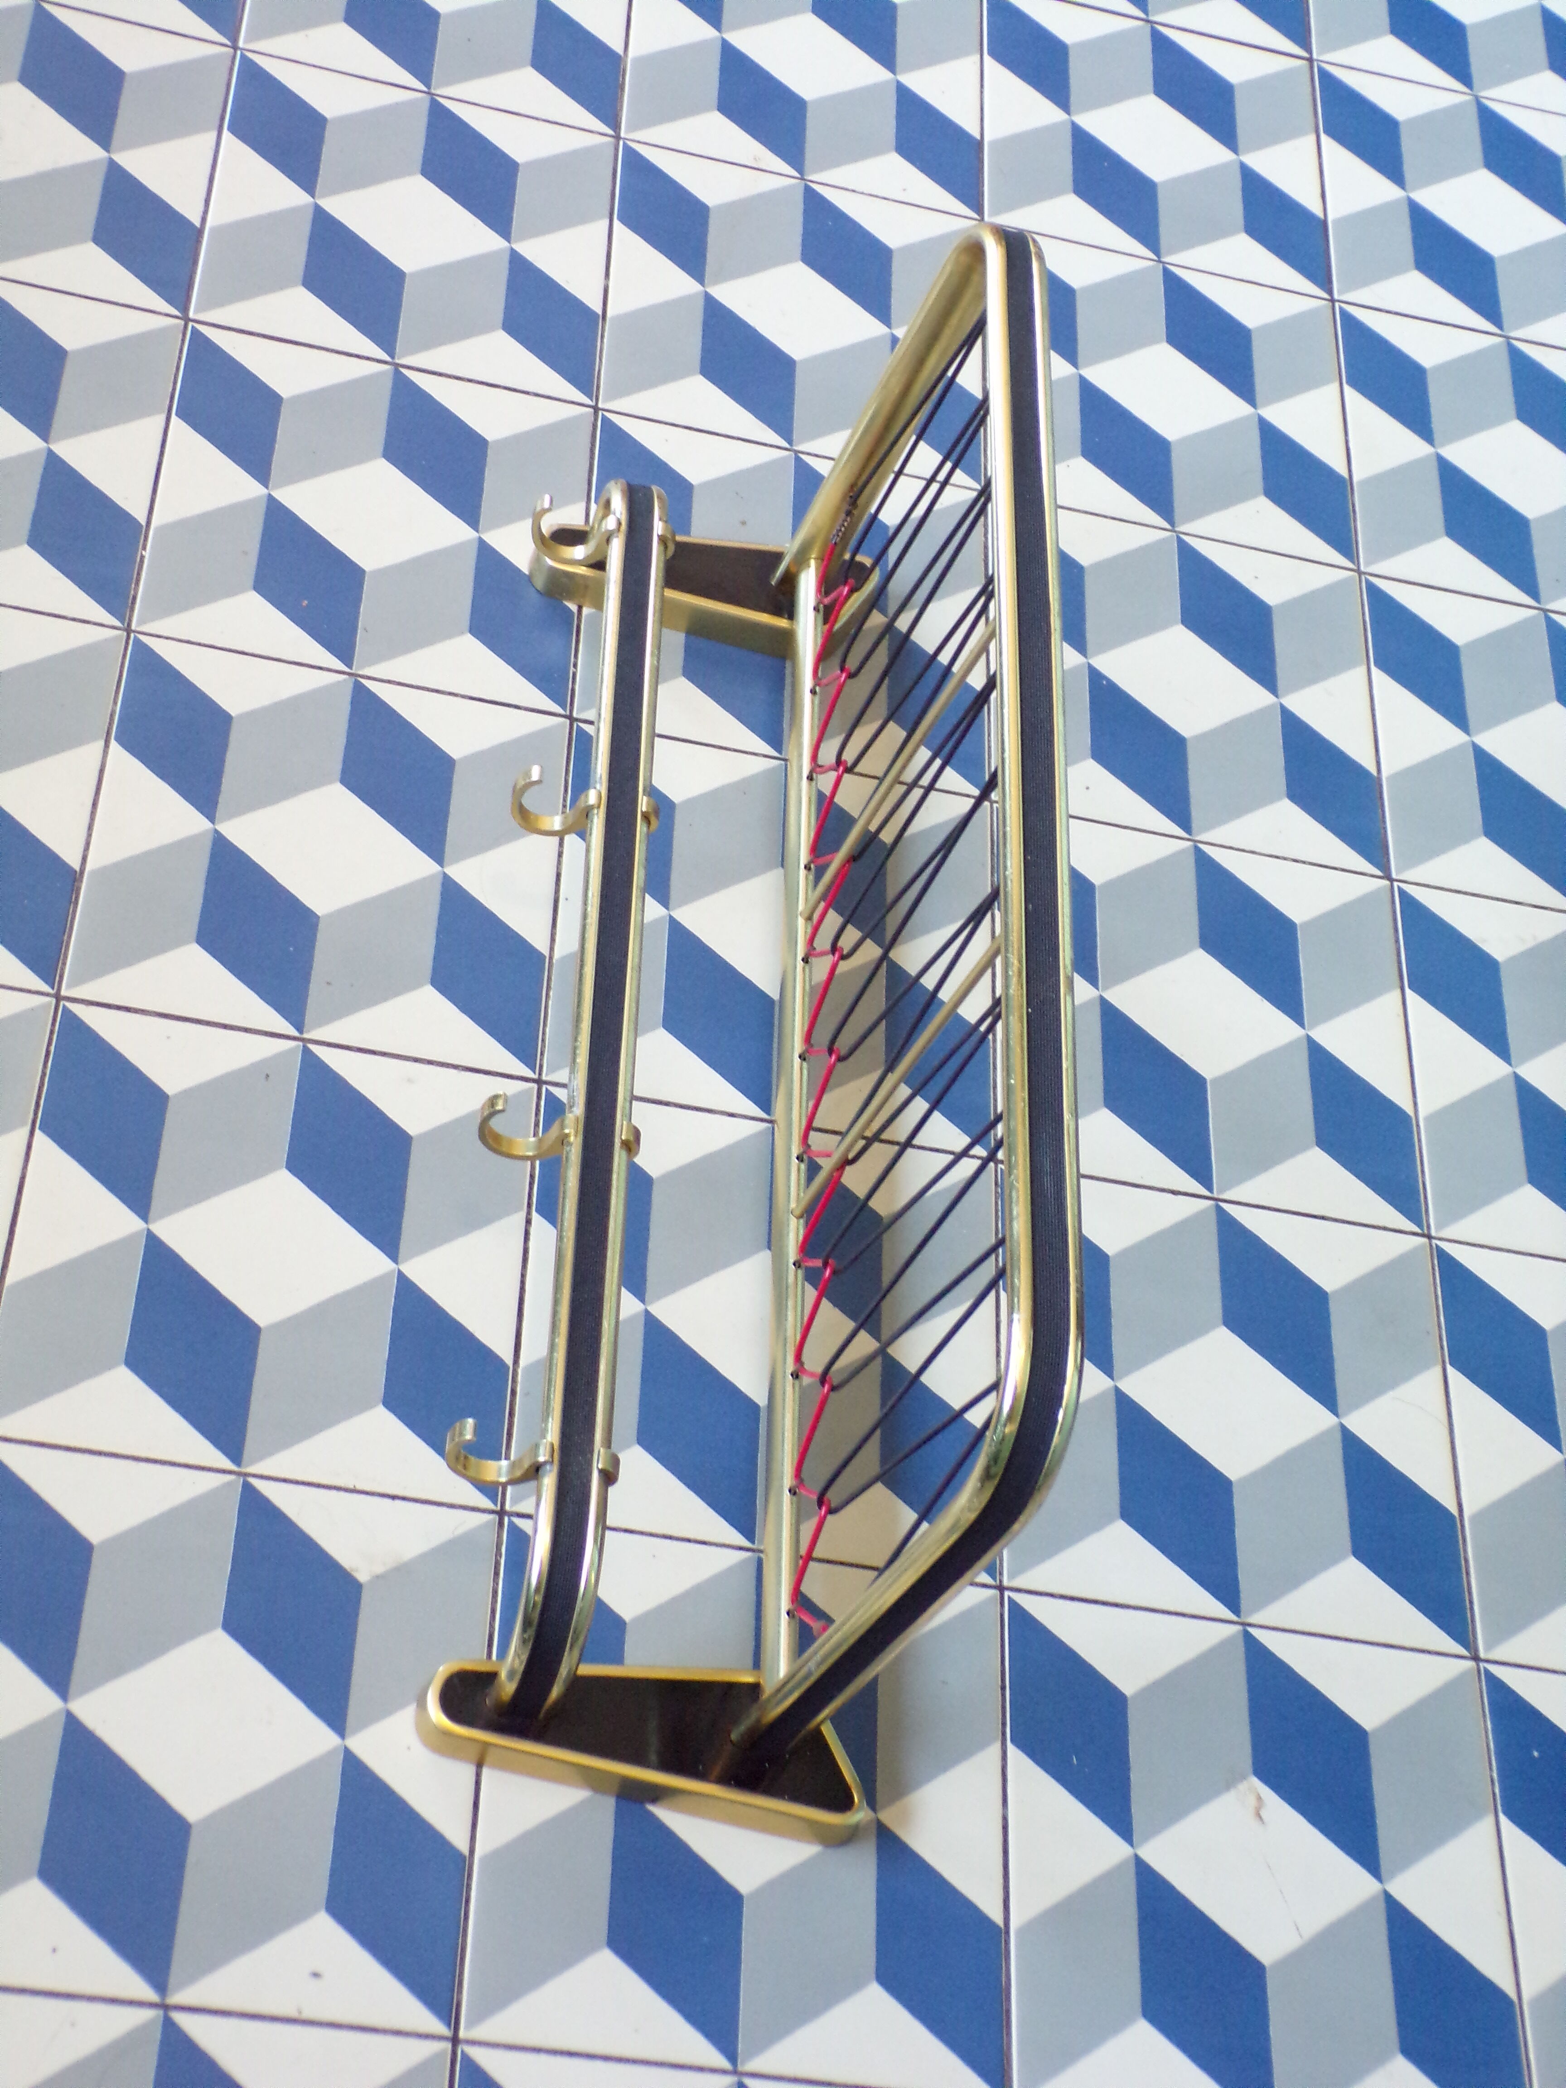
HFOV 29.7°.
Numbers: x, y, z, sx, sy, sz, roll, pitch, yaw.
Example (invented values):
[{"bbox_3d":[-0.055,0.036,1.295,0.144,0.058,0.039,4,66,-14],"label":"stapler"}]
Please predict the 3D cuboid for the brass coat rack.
[{"bbox_3d":[-0.013,-0.049,1.151,0.186,0.248,0.640,10,55,-11],"label":"brass coat rack"}]

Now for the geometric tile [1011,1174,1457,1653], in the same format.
[{"bbox_3d":[0.185,0.151,1.242,0.200,0.010,0.200,10,55,-11],"label":"geometric tile"}]

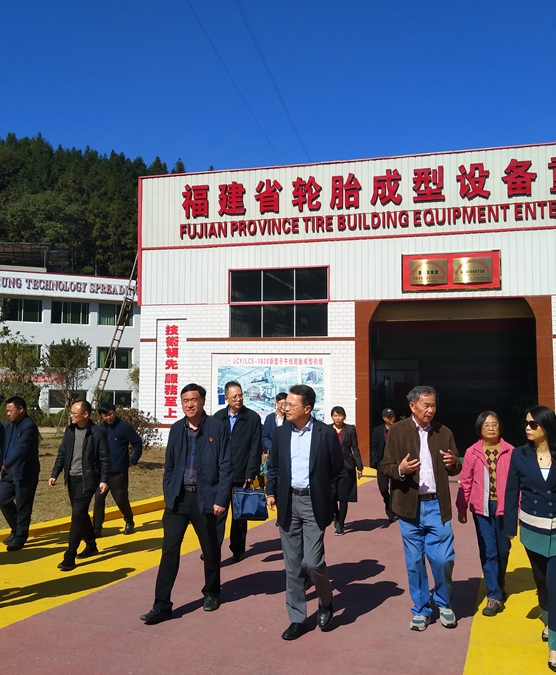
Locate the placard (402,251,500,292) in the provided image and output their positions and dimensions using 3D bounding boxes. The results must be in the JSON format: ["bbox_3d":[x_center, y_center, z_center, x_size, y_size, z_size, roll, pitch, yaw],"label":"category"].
[{"bbox_3d":[4.258,-1.626,16.699,2.390,1.000,0.100,-1,-6,17],"label":"placard"}]

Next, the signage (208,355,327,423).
[{"bbox_3d":[-0.225,1.364,17.821,3.300,1.900,0.060,-1,-6,17],"label":"signage"}]

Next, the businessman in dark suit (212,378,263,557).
[{"bbox_3d":[-0.469,1.346,6.755,0.580,1.810,0.480,0,-6,14],"label":"businessman in dark suit"}]

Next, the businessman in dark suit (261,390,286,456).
[{"bbox_3d":[0.027,1.610,8.657,0.540,1.780,0.420,0,-6,7],"label":"businessman in dark suit"}]

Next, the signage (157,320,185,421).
[{"bbox_3d":[-2.985,0.901,18.731,0.920,2.840,0.060,-1,-6,17],"label":"signage"}]

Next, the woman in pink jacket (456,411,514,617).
[{"bbox_3d":[1.679,1.383,5.387,0.540,1.586,0.420,-1,-6,17],"label":"woman in pink jacket"}]

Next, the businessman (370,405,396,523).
[{"bbox_3d":[1.610,1.855,9.864,0.540,1.629,0.420,1,-6,-3],"label":"businessman"}]

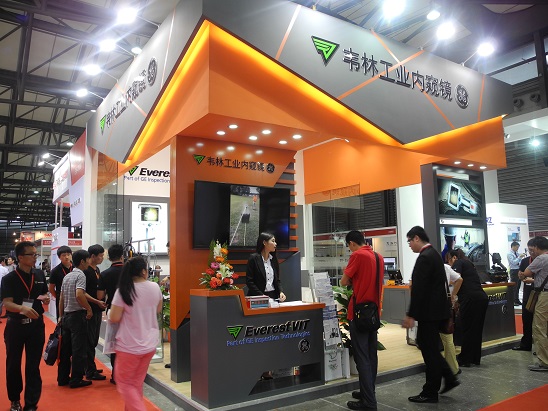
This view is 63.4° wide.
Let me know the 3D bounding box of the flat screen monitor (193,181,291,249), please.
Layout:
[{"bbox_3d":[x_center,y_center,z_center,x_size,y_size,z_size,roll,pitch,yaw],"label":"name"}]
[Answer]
[{"bbox_3d":[-0.387,0.150,5.713,1.402,0.818,0.090,3,-6,-33],"label":"flat screen monitor"}]

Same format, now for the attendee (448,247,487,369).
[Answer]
[{"bbox_3d":[2.691,1.434,6.234,0.450,1.540,0.540,5,-9,-42],"label":"attendee"}]

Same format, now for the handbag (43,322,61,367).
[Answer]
[{"bbox_3d":[-2.761,1.725,5.500,0.140,0.500,0.340,4,-9,-40],"label":"handbag"}]

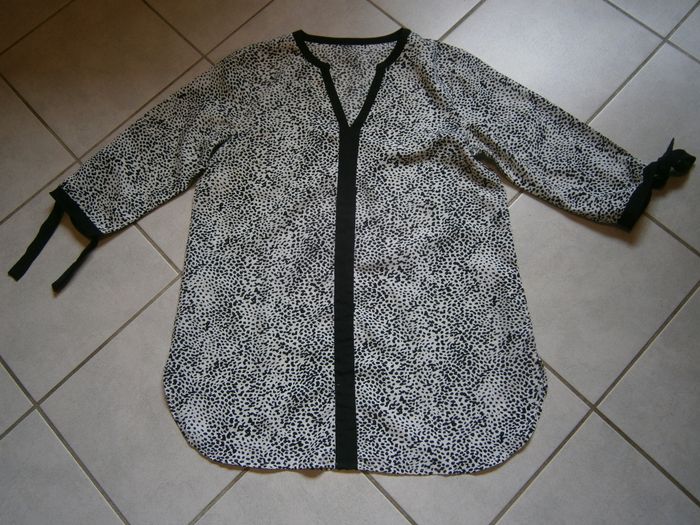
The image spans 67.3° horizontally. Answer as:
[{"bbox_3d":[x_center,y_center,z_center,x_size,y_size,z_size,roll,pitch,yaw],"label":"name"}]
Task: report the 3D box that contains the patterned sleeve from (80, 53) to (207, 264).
[{"bbox_3d":[-0.342,-0.216,0.967,0.395,0.030,0.164,-42,76,-9],"label":"patterned sleeve"}]

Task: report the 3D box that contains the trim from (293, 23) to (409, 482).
[{"bbox_3d":[0.000,-0.076,0.912,0.235,0.020,0.815,0,73,3],"label":"trim"}]

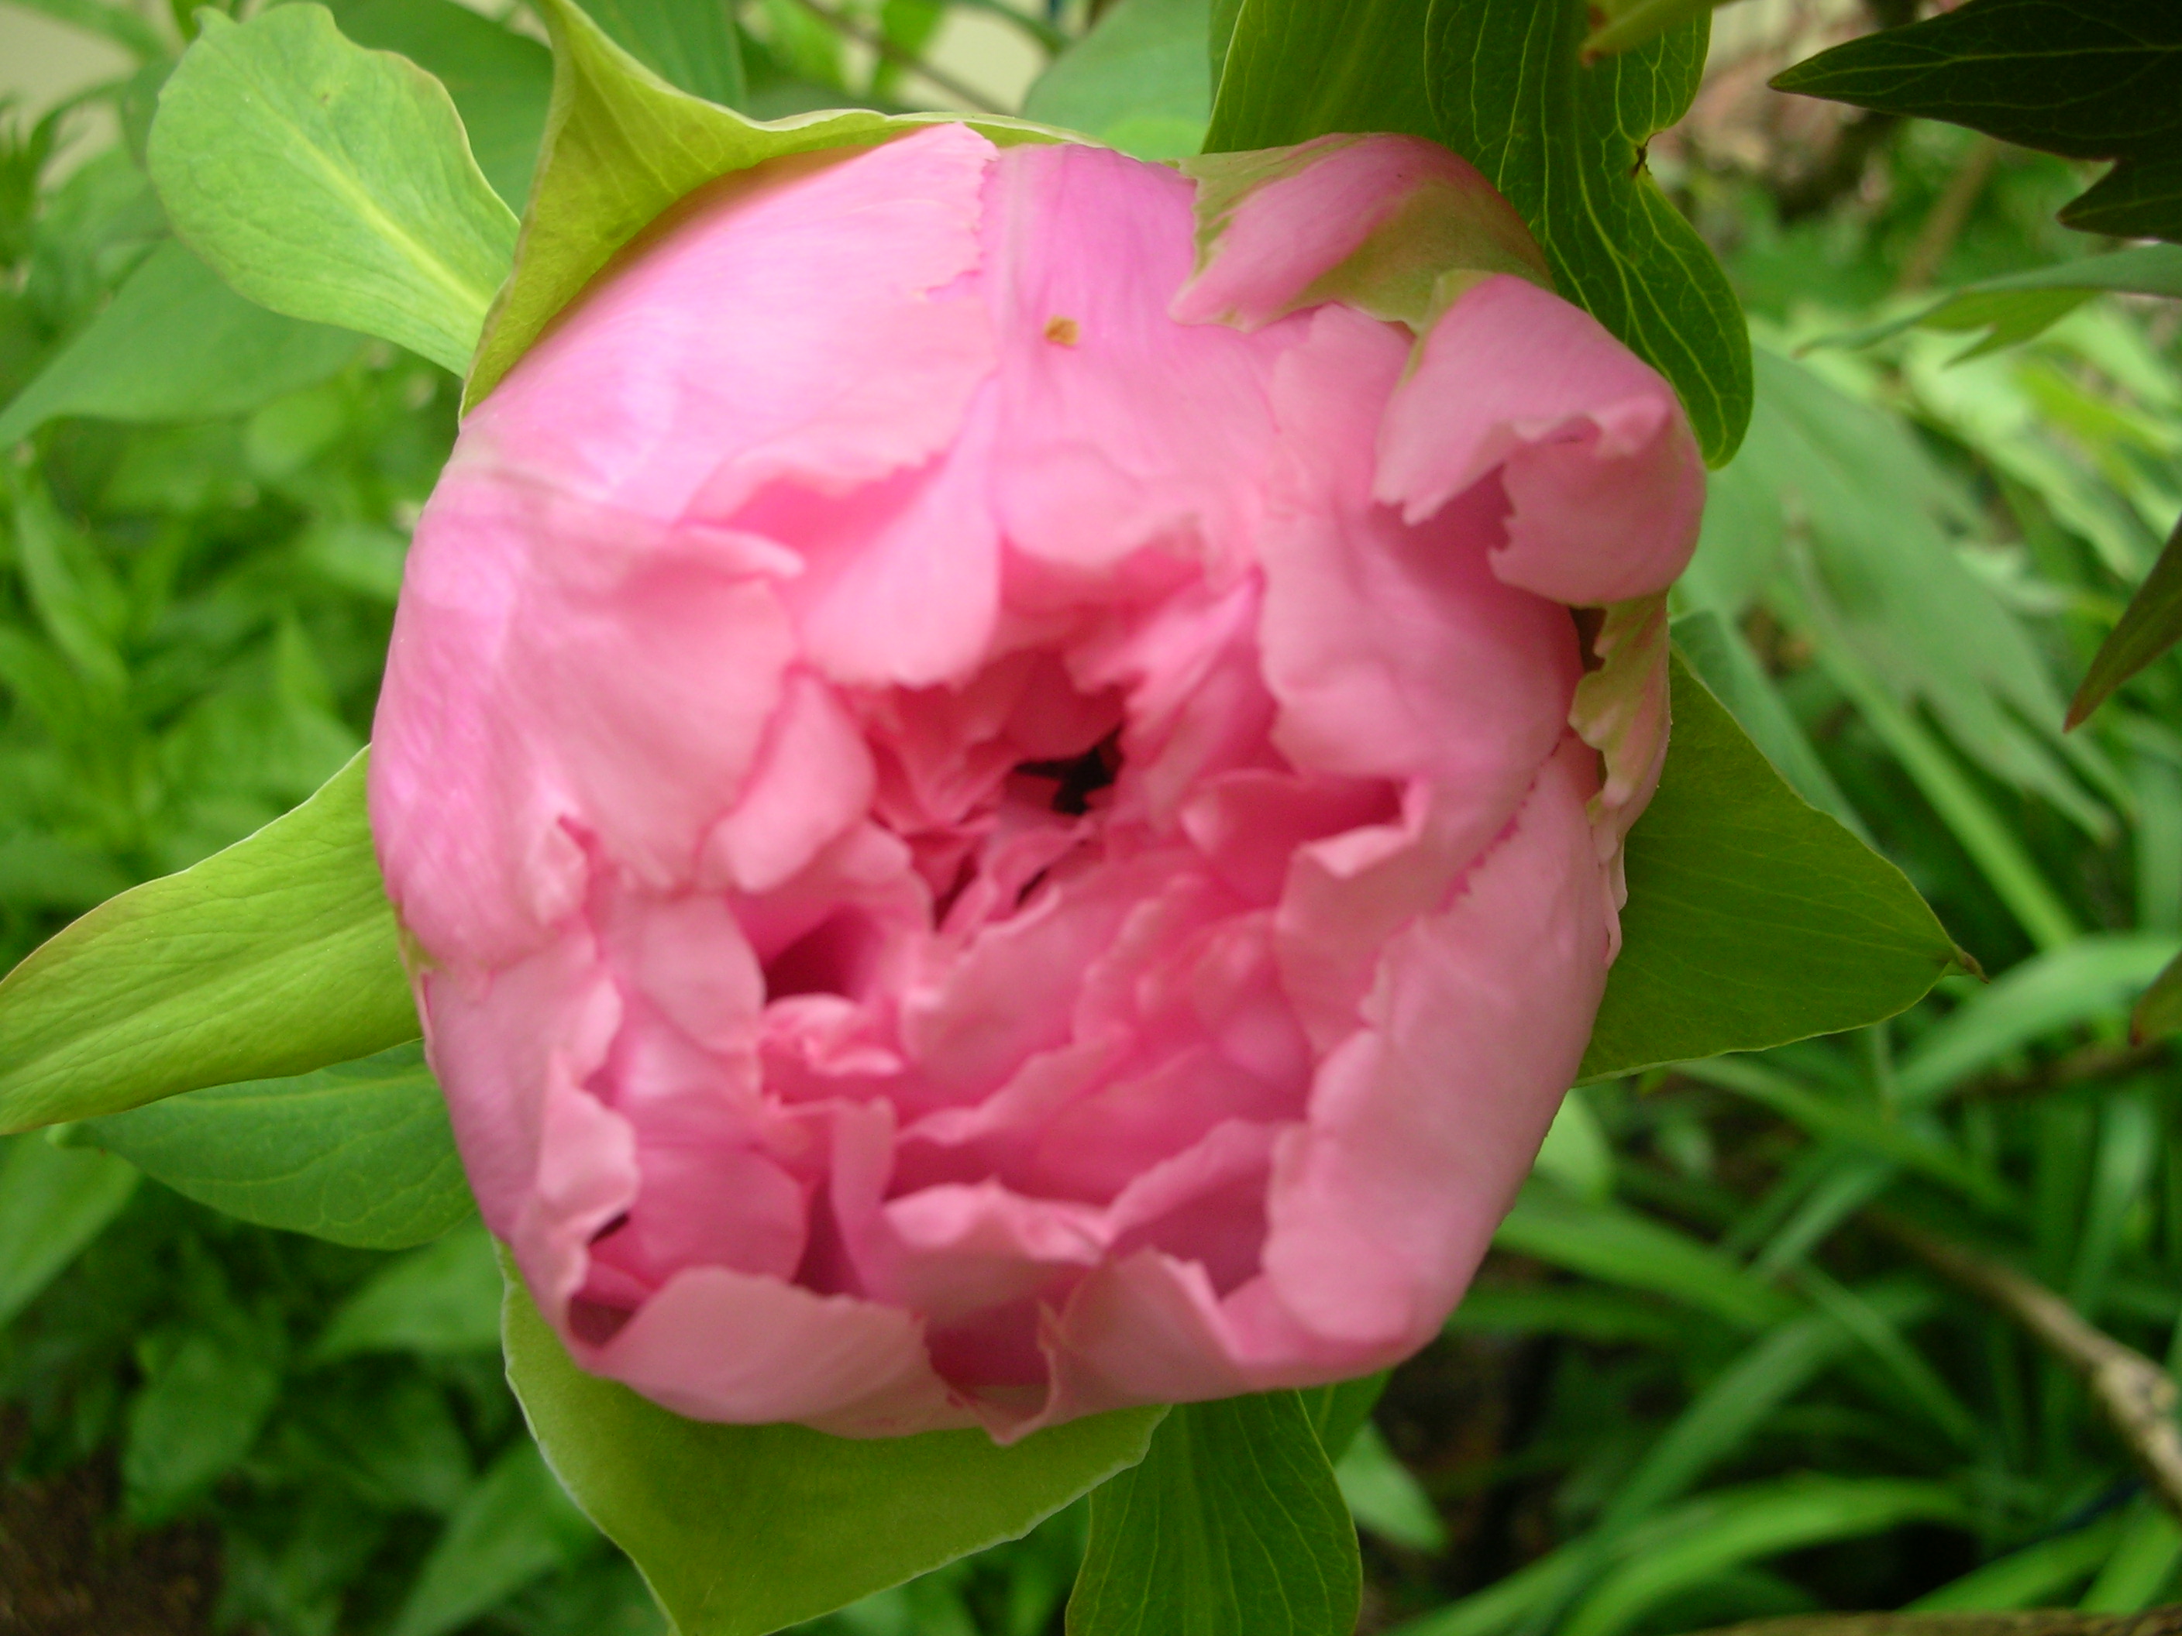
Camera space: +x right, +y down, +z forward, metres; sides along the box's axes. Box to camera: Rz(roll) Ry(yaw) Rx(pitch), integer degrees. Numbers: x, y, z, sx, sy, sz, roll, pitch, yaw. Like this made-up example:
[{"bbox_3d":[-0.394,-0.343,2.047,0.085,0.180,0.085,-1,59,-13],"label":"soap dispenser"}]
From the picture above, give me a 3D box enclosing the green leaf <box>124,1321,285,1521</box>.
[{"bbox_3d":[-0.241,0.163,0.600,0.042,0.012,0.062,26,53,6],"label":"green leaf"}]

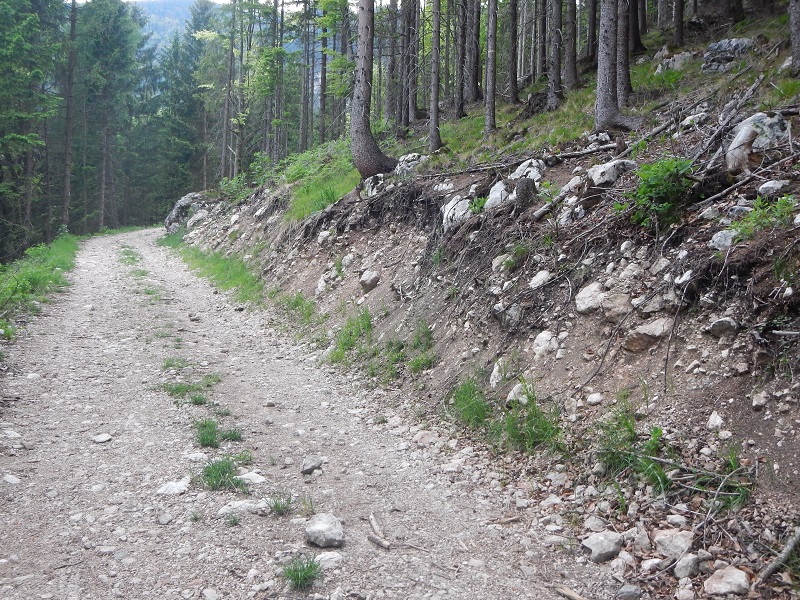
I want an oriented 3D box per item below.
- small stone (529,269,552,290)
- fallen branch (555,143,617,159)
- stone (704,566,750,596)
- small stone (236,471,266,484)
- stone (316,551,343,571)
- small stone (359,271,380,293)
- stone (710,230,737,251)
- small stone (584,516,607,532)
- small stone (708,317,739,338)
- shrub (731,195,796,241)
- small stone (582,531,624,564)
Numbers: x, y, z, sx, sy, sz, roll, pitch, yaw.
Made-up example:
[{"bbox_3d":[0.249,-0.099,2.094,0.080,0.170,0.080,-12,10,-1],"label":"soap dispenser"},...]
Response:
[{"bbox_3d":[1.327,-0.192,7.887,0.206,0.173,0.175,2,1,10],"label":"small stone"},{"bbox_3d":[2.152,-1.730,9.600,0.700,0.080,0.080,-7,-1,26],"label":"fallen branch"},{"bbox_3d":[1.372,1.177,3.489,0.177,0.096,0.124,2,1,22],"label":"stone"},{"bbox_3d":[-0.809,0.964,4.520,0.165,0.050,0.120,1,2,0],"label":"small stone"},{"bbox_3d":[-0.301,1.114,3.550,0.110,0.050,0.090,1,0,-4],"label":"stone"},{"bbox_3d":[-0.404,-0.248,11.290,0.264,0.304,0.211,1,1,-2],"label":"small stone"},{"bbox_3d":[2.023,-0.373,5.220,0.175,0.120,0.140,1,0,21],"label":"stone"},{"bbox_3d":[0.916,1.052,3.900,0.103,0.058,0.090,1,0,14],"label":"small stone"},{"bbox_3d":[1.847,0.157,4.750,0.165,0.115,0.130,2,2,17],"label":"small stone"},{"bbox_3d":[2.337,-0.530,5.350,0.420,0.280,0.340,1,2,0],"label":"shrub"},{"bbox_3d":[0.944,1.149,3.874,0.192,0.121,0.144,2,1,14],"label":"small stone"}]

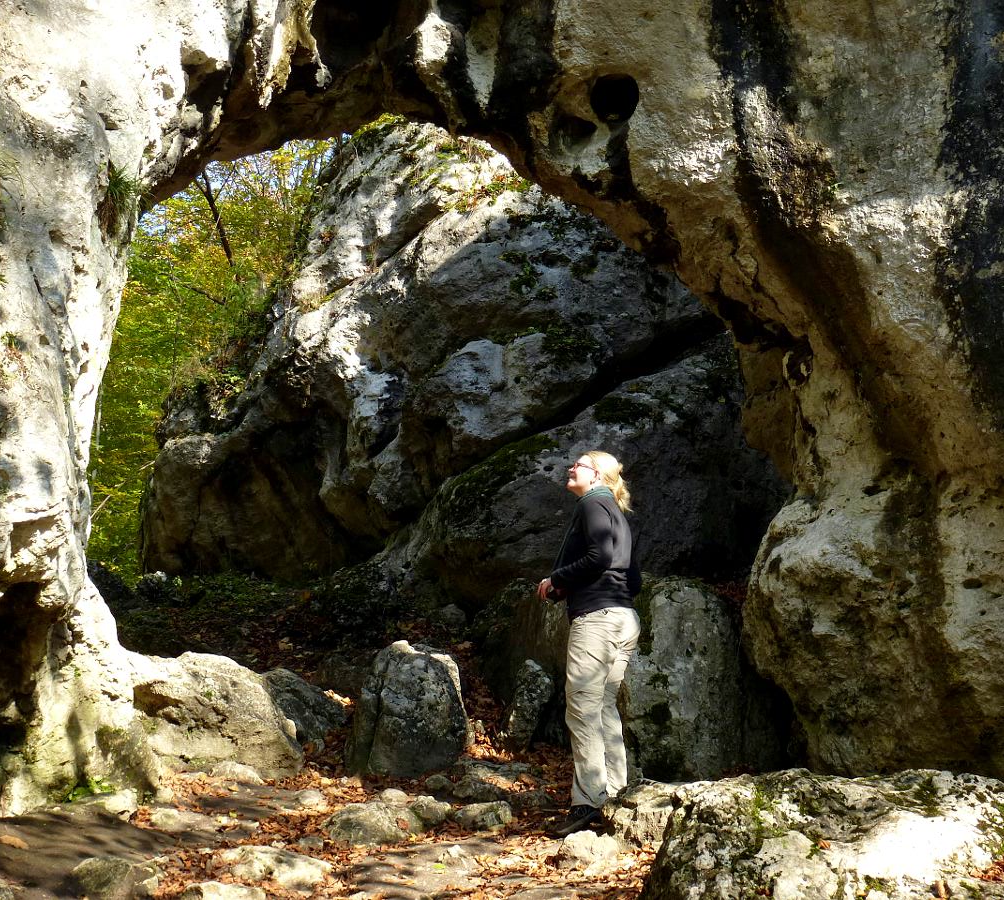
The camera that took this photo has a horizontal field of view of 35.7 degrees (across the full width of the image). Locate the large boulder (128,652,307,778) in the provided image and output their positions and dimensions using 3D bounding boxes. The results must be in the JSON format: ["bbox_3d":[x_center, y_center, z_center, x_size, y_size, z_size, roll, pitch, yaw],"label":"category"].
[{"bbox_3d":[-1.460,1.325,7.950,0.920,0.620,0.750,0,-2,-11],"label":"large boulder"}]

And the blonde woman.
[{"bbox_3d":[0.388,0.845,6.880,0.420,1.680,0.480,0,-2,14],"label":"blonde woman"}]

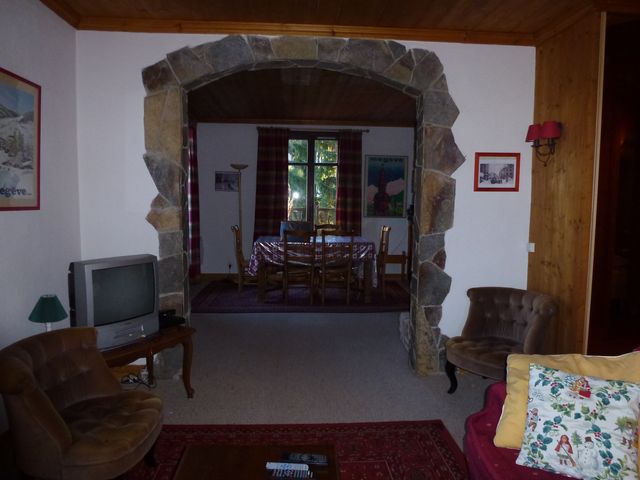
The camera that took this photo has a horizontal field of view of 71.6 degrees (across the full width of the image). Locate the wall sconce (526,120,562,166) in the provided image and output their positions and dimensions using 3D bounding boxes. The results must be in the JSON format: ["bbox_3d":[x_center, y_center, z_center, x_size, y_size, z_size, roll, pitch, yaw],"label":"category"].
[{"bbox_3d":[1.475,-0.627,2.948,0.160,0.300,0.270,0,4,-3],"label":"wall sconce"}]

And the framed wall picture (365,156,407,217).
[{"bbox_3d":[1.066,-0.867,7.190,0.700,0.990,0.030,0,4,-3],"label":"framed wall picture"}]

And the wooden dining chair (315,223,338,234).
[{"bbox_3d":[0.158,0.254,6.813,0.430,0.930,0.460,0,5,-4],"label":"wooden dining chair"}]

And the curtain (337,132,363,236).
[{"bbox_3d":[0.481,-0.544,7.168,0.411,2.410,0.120,0,5,-4],"label":"curtain"}]

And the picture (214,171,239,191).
[{"bbox_3d":[-1.456,-0.926,7.047,0.400,0.320,0.025,0,4,-3],"label":"picture"}]

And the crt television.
[{"bbox_3d":[-1.331,0.353,2.695,0.450,0.495,0.475,3,5,30],"label":"crt television"}]

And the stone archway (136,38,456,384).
[{"bbox_3d":[-0.092,-0.214,3.266,2.240,2.410,0.250,0,5,-4],"label":"stone archway"}]

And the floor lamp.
[{"bbox_3d":[-1.250,-0.245,6.927,0.280,1.885,0.280,0,5,-4],"label":"floor lamp"}]

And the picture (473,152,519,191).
[{"bbox_3d":[1.296,-0.492,3.231,0.345,0.281,0.020,0,5,-4],"label":"picture"}]

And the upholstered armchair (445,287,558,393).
[{"bbox_3d":[1.206,0.678,2.958,0.650,0.690,0.620,-3,6,-44],"label":"upholstered armchair"}]

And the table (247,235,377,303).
[{"bbox_3d":[-0.089,0.386,6.189,1.580,0.770,1.000,0,4,-3],"label":"table"}]

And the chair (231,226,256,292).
[{"bbox_3d":[-1.004,0.270,6.462,0.500,0.940,0.450,0,4,-3],"label":"chair"}]

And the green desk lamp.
[{"bbox_3d":[-1.431,0.451,2.344,0.190,0.320,0.190,0,4,-3],"label":"green desk lamp"}]

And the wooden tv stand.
[{"bbox_3d":[-1.199,0.818,2.654,0.460,0.435,0.800,3,5,30],"label":"wooden tv stand"}]

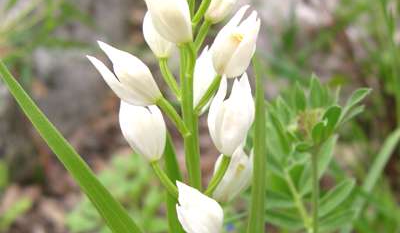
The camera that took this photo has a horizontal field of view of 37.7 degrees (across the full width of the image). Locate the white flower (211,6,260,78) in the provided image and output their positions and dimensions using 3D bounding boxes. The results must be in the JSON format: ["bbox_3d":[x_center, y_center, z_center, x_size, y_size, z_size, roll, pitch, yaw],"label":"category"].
[{"bbox_3d":[0.014,-0.030,0.234,0.017,0.028,0.015,11,12,-21],"label":"white flower"}]

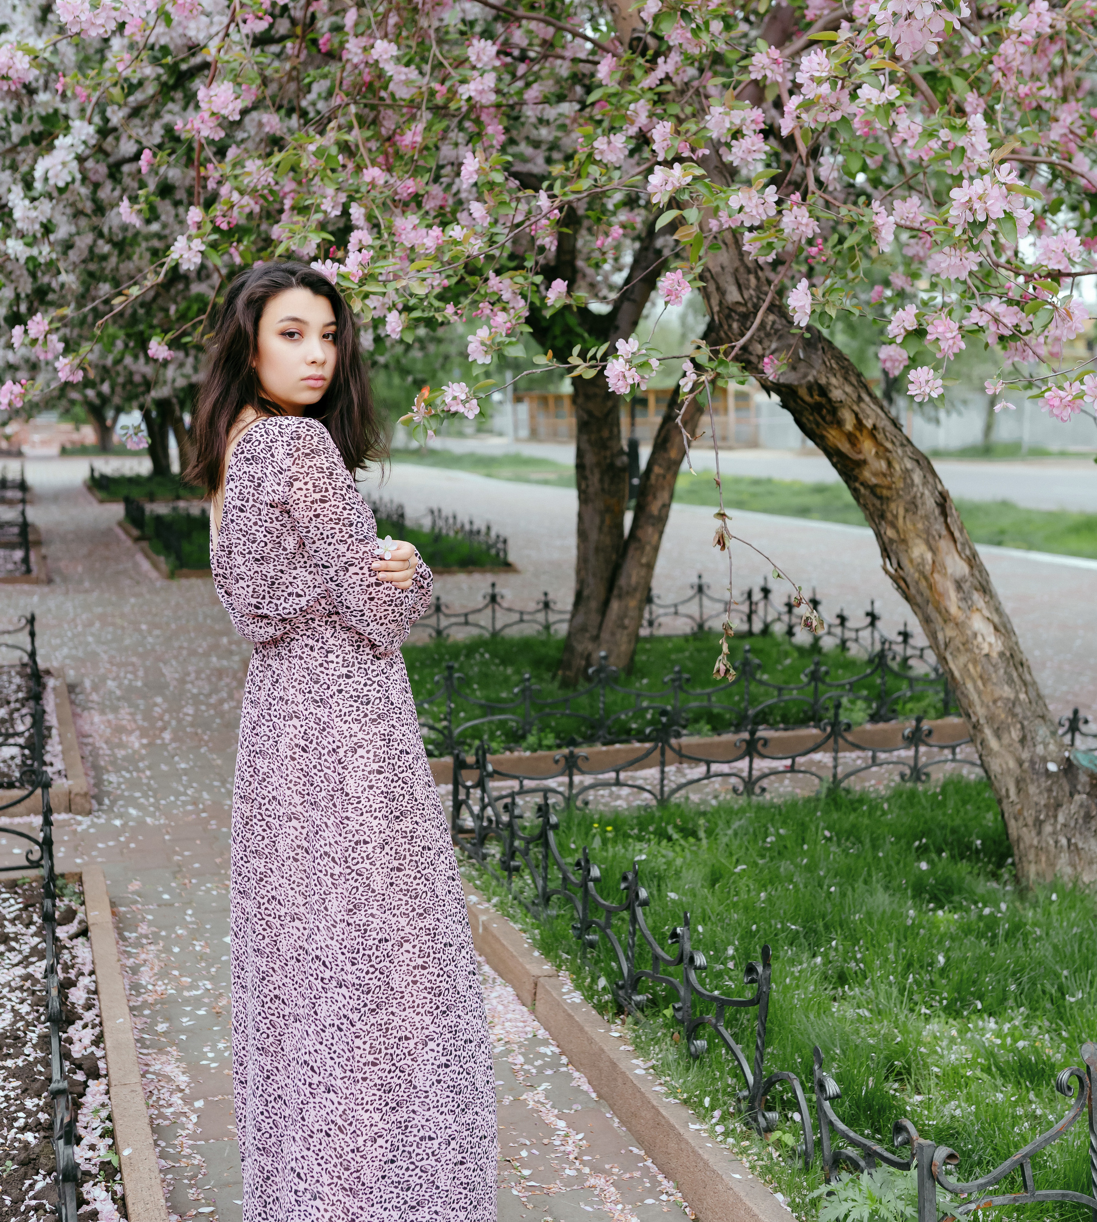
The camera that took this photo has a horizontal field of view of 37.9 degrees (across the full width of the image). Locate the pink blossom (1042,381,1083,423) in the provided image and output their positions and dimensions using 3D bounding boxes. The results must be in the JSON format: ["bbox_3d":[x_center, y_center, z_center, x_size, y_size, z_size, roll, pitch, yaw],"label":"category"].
[{"bbox_3d":[0.915,-0.372,2.850,0.076,0.073,0.063,2,8,17],"label":"pink blossom"}]

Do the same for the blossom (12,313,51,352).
[{"bbox_3d":[-1.163,-0.626,3.600,0.087,0.087,0.074,-2,8,-18],"label":"blossom"}]

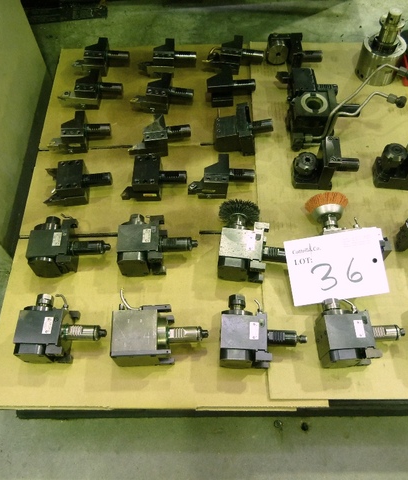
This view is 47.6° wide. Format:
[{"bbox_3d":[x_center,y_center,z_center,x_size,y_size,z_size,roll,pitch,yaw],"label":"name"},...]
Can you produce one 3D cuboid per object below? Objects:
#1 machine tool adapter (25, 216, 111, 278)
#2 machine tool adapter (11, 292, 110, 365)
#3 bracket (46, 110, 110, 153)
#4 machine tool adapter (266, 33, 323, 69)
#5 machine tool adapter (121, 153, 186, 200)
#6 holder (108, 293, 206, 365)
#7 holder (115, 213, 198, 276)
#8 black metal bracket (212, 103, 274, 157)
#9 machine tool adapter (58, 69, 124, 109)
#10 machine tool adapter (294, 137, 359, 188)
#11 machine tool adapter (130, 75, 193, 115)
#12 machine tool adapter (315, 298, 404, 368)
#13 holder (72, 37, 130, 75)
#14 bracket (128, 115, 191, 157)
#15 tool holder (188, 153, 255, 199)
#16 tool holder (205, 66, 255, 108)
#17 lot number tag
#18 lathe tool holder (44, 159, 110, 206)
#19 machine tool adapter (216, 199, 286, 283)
[{"bbox_3d":[-0.278,0.006,0.990,0.161,0.085,0.116,-2,60,0],"label":"machine tool adapter"},{"bbox_3d":[-0.275,0.174,0.929,0.166,0.075,0.126,0,59,2],"label":"machine tool adapter"},{"bbox_3d":[-0.308,-0.270,1.164,0.149,0.060,0.087,-1,60,1],"label":"bracket"},{"bbox_3d":[0.253,-0.524,1.294,0.157,0.070,0.083,-1,60,1],"label":"machine tool adapter"},{"bbox_3d":[-0.121,-0.152,1.127,0.160,0.062,0.097,-1,59,2],"label":"machine tool adapter"},{"bbox_3d":[-0.082,0.173,0.923,0.181,0.075,0.134,-2,59,1],"label":"holder"},{"bbox_3d":[-0.097,0.006,1.024,0.169,0.075,0.128,-1,59,2],"label":"holder"},{"bbox_3d":[0.103,-0.285,1.193,0.156,0.072,0.117,-3,59,0],"label":"black metal bracket"},{"bbox_3d":[-0.286,-0.390,1.186,0.159,0.061,0.090,5,62,4],"label":"machine tool adapter"},{"bbox_3d":[0.275,-0.174,1.046,0.147,0.084,0.086,0,61,1],"label":"machine tool adapter"},{"bbox_3d":[-0.103,-0.375,1.175,0.158,0.061,0.090,6,62,4],"label":"machine tool adapter"},{"bbox_3d":[0.310,0.177,0.907,0.167,0.075,0.124,-2,59,1],"label":"machine tool adapter"},{"bbox_3d":[-0.285,-0.515,1.305,0.154,0.060,0.086,-1,60,1],"label":"holder"},{"bbox_3d":[-0.108,-0.263,1.156,0.155,0.060,0.082,-7,60,-3],"label":"bracket"},{"bbox_3d":[0.042,-0.148,1.088,0.155,0.060,0.084,0,60,1],"label":"tool holder"},{"bbox_3d":[0.077,-0.425,1.284,0.135,0.062,0.088,-2,59,1],"label":"tool holder"},{"bbox_3d":[0.264,0.054,0.917,0.190,0.003,0.130,-9,94,4],"label":"lot number tag"},{"bbox_3d":[-0.306,-0.139,1.126,0.169,0.062,0.089,-4,59,-1],"label":"lathe tool holder"},{"bbox_3d":[0.114,0.004,0.947,0.164,0.090,0.152,4,61,3],"label":"machine tool adapter"}]

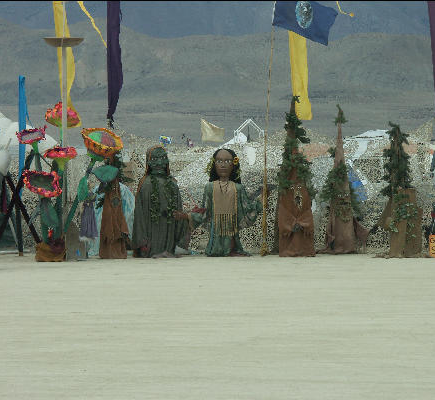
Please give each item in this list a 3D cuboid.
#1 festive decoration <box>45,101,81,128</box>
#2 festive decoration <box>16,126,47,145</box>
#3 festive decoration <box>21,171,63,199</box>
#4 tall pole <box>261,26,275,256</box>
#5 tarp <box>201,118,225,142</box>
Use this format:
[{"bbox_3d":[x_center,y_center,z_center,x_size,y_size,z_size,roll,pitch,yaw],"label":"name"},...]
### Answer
[{"bbox_3d":[-2.879,-1.591,46.300,0.654,0.504,0.580,0,1,0],"label":"festive decoration"},{"bbox_3d":[-3.473,-1.204,46.300,0.588,0.336,0.480,0,1,0],"label":"festive decoration"},{"bbox_3d":[-3.268,-0.288,46.100,0.734,0.521,0.500,0,1,0],"label":"festive decoration"},{"bbox_3d":[1.025,-1.393,48.300,0.070,4.987,0.070,2,1,0],"label":"tall pole"},{"bbox_3d":[-0.116,-2.018,72.000,0.700,0.680,0.150,0,1,0],"label":"tarp"}]

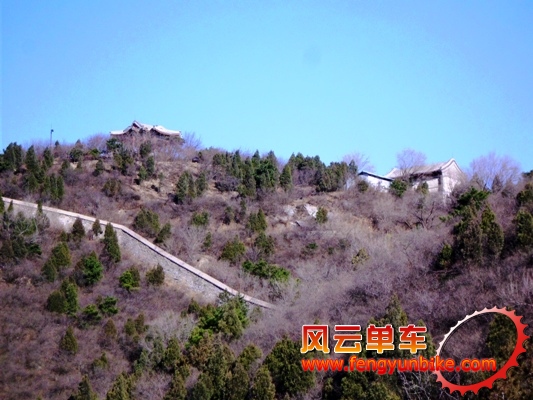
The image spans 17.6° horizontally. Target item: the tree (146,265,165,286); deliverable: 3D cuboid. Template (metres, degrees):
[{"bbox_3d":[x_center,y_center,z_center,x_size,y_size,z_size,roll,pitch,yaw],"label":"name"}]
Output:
[{"bbox_3d":[-14.672,9.980,228.000,2.379,2.908,2.308,0,-11,0],"label":"tree"}]

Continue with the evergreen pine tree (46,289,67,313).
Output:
[{"bbox_3d":[-25.320,12.120,208.000,2.410,2.930,2.410,0,-9,0],"label":"evergreen pine tree"}]

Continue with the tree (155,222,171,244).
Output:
[{"bbox_3d":[-14.570,4.739,244.000,2.546,3.112,2.470,0,-11,0],"label":"tree"}]

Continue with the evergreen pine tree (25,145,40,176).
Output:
[{"bbox_3d":[-38.120,-6.598,281.000,2.607,4.887,2.528,0,-11,0],"label":"evergreen pine tree"}]

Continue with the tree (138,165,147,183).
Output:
[{"bbox_3d":[-19.410,-4.150,270.000,1.250,2.850,1.250,0,-9,0],"label":"tree"}]

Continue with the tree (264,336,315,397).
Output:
[{"bbox_3d":[1.867,13.514,140.000,3.936,4.967,3.936,0,-6,0],"label":"tree"}]

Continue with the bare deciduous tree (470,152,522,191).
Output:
[{"bbox_3d":[35.950,-4.490,272.000,8.200,6.070,7.380,0,-9,0],"label":"bare deciduous tree"}]

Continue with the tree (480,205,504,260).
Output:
[{"bbox_3d":[28.170,4.180,215.000,2.990,6.810,2.990,0,-9,0],"label":"tree"}]

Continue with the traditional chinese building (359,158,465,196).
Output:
[{"bbox_3d":[23.622,-3.665,281.000,12.500,6.300,11.500,-10,-15,44],"label":"traditional chinese building"}]

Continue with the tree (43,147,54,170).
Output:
[{"bbox_3d":[-35.893,-6.833,284.000,1.976,3.952,1.916,0,-11,0],"label":"tree"}]

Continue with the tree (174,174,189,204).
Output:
[{"bbox_3d":[-12.710,-1.720,258.000,2.090,4.850,2.090,0,-9,0],"label":"tree"}]

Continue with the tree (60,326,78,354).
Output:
[{"bbox_3d":[-22.270,15.880,195.000,2.030,3.200,2.030,0,-9,0],"label":"tree"}]

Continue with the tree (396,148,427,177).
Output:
[{"bbox_3d":[23.622,-5.376,281.000,4.887,6.028,4.741,0,-11,0],"label":"tree"}]

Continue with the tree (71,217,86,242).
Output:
[{"bbox_3d":[-26.594,4.173,244.000,2.263,3.678,2.195,0,-11,0],"label":"tree"}]

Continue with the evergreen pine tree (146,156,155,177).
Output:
[{"bbox_3d":[-18.490,-5.340,275.000,1.280,3.230,1.280,0,-9,0],"label":"evergreen pine tree"}]

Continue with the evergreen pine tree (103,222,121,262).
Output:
[{"bbox_3d":[-20.490,5.620,228.000,2.380,5.350,2.380,0,-9,0],"label":"evergreen pine tree"}]

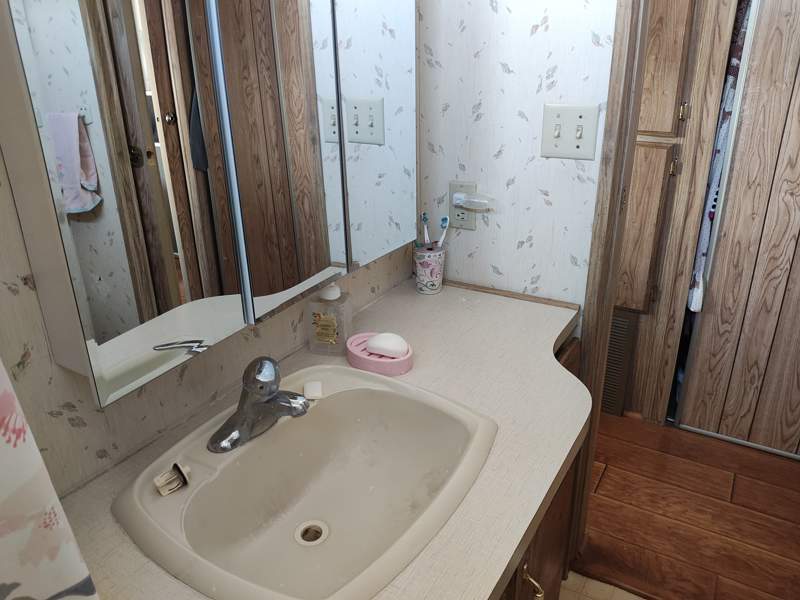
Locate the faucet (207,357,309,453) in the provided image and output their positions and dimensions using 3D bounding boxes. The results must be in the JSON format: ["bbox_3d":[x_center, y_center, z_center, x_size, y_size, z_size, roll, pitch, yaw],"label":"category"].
[{"bbox_3d":[-0.201,0.147,0.888,0.156,0.132,0.160,12,26,29],"label":"faucet"}]

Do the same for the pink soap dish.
[{"bbox_3d":[-0.040,0.105,1.133,0.145,0.034,0.096,18,29,39],"label":"pink soap dish"}]

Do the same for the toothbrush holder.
[{"bbox_3d":[0.076,-0.075,1.468,0.073,0.108,0.073,0,22,3],"label":"toothbrush holder"}]

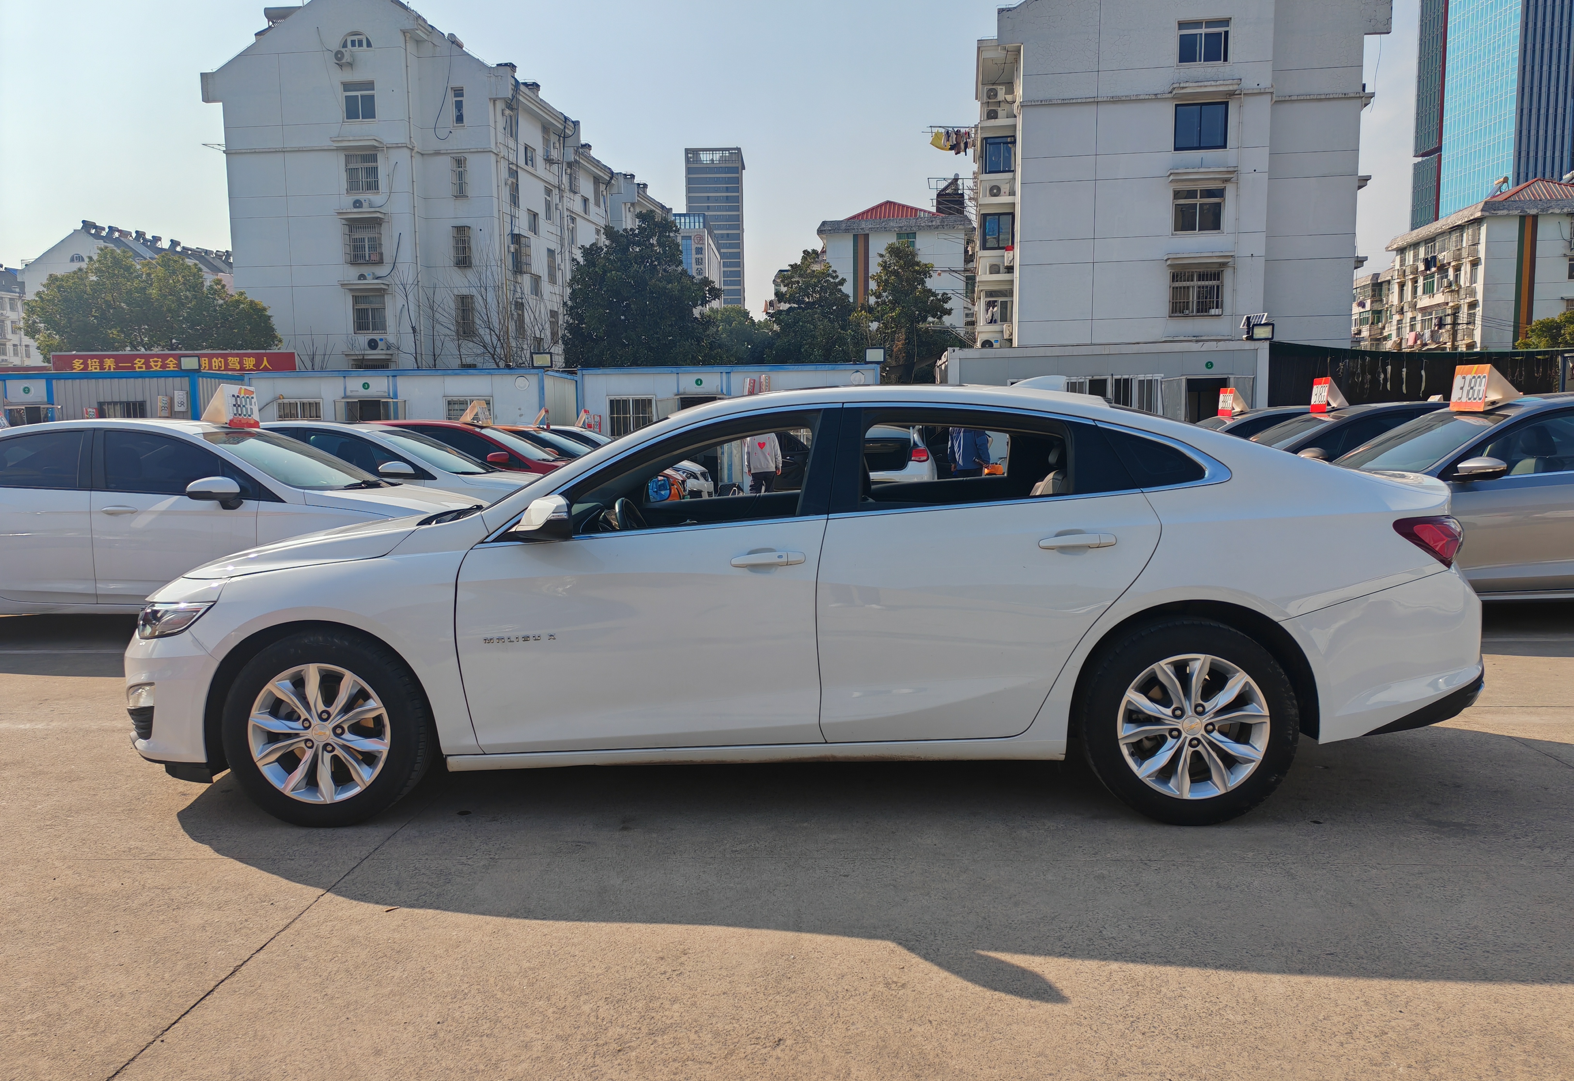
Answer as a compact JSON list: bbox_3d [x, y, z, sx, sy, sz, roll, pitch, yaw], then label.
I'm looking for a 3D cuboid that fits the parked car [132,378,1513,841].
[{"bbox_3d":[0.003,0.128,4.824,4.930,1.468,1.854,0,5,1],"label":"parked car"}]

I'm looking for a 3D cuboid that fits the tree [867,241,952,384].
[{"bbox_3d":[3.873,-5.727,38.630,2.660,7.250,2.660,-1,5,0],"label":"tree"}]

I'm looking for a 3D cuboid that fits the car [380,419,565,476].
[{"bbox_3d":[-3.900,-0.638,14.200,4.600,1.470,1.800,0,5,3],"label":"car"}]

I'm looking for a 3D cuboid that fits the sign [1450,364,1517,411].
[{"bbox_3d":[4.760,-1.037,8.350,0.270,0.290,0.430,-11,5,4],"label":"sign"}]

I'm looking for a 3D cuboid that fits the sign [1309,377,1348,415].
[{"bbox_3d":[4.853,-1.300,11.000,0.220,0.290,0.370,-11,5,-2],"label":"sign"}]

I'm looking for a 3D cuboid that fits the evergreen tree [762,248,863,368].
[{"bbox_3d":[0.873,-6.090,41.609,3.320,7.480,3.320,-1,5,0],"label":"evergreen tree"}]

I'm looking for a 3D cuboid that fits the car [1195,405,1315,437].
[{"bbox_3d":[5.237,-0.712,13.293,4.600,1.460,1.790,-1,5,-2],"label":"car"}]

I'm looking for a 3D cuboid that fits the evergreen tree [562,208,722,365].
[{"bbox_3d":[-4.753,-6.501,40.565,5.220,8.630,5.220,-1,5,0],"label":"evergreen tree"}]

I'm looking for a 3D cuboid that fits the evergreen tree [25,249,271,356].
[{"bbox_3d":[-19.912,-5.491,38.653,8.010,7.350,8.010,-1,5,0],"label":"evergreen tree"}]

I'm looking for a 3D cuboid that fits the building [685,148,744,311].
[{"bbox_3d":[-27.497,-95.946,478.037,20.500,104.600,30.000,-1,5,0],"label":"building"}]

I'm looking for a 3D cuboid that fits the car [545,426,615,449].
[{"bbox_3d":[-3.600,-1.073,19.500,4.600,1.470,1.800,0,5,3],"label":"car"}]

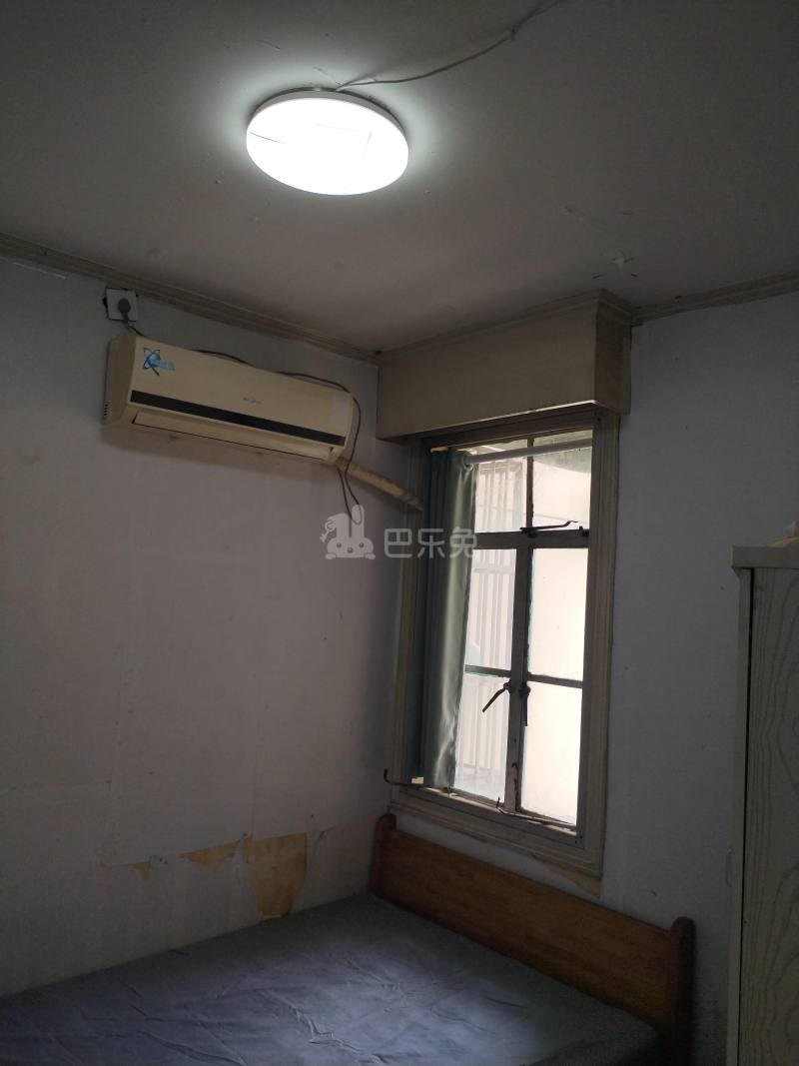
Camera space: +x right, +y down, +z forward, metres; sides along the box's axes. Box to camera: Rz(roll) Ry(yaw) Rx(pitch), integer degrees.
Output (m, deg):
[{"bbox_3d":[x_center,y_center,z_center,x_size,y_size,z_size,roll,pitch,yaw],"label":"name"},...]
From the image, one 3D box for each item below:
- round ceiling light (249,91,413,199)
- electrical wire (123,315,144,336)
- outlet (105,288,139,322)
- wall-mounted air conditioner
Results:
[{"bbox_3d":[-0.138,-0.756,1.573,0.326,0.060,0.326,3,-4,0],"label":"round ceiling light"},{"bbox_3d":[-0.779,-0.608,2.342,0.069,0.049,0.030,7,-6,-43],"label":"electrical wire"},{"bbox_3d":[-0.811,-0.661,2.334,0.088,0.088,0.022,-6,3,-43],"label":"outlet"},{"bbox_3d":[-0.500,-0.399,2.497,0.768,0.244,0.194,7,-6,-43],"label":"wall-mounted air conditioner"}]

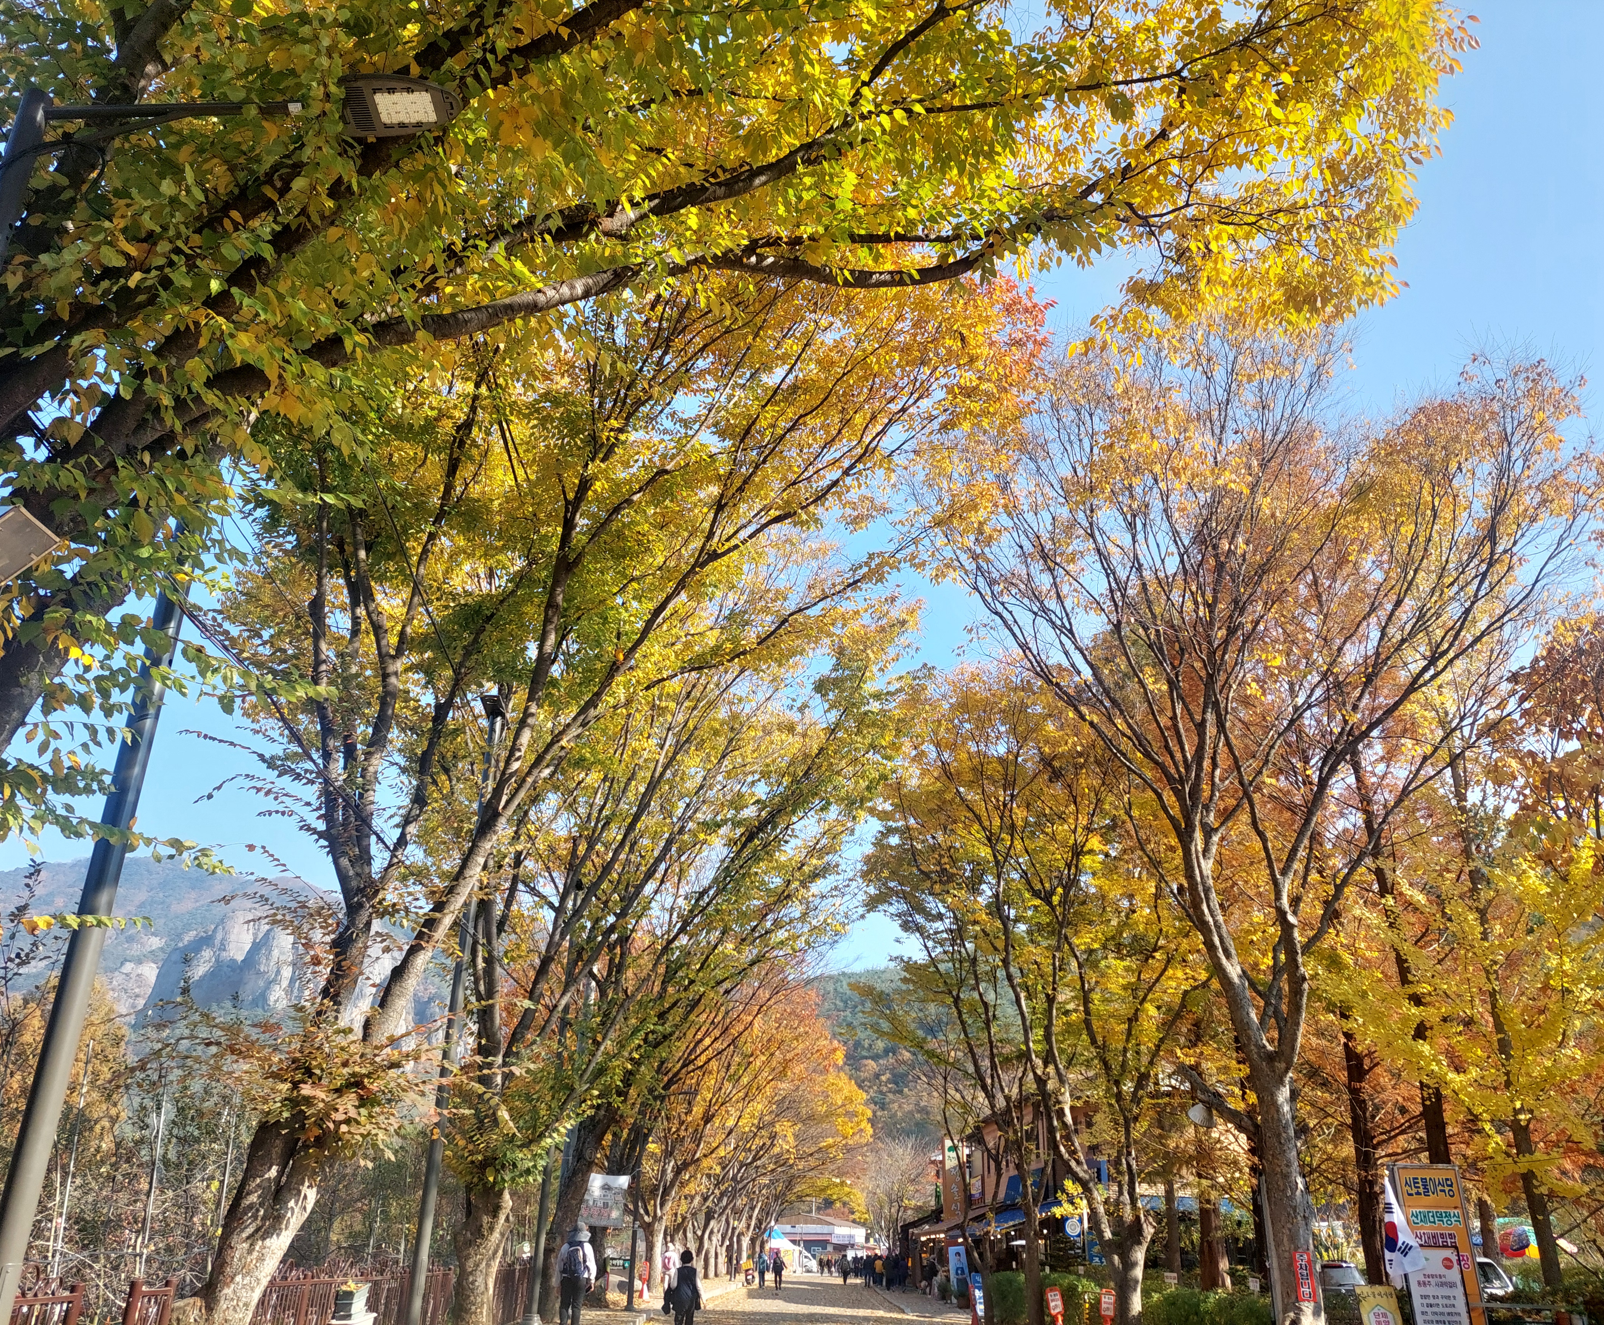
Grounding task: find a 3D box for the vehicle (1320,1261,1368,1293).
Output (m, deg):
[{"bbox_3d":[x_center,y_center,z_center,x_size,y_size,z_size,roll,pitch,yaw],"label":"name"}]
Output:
[{"bbox_3d":[16.133,19.066,38.496,1.850,1.680,4.600,-5,-25,16],"label":"vehicle"}]

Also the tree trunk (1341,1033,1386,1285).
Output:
[{"bbox_3d":[13.204,11.760,29.989,0.490,5.600,0.490,0,-24,5],"label":"tree trunk"}]

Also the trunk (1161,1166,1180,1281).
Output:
[{"bbox_3d":[8.754,13.416,30.286,0.320,2.600,0.320,0,-24,5],"label":"trunk"}]

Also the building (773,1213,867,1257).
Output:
[{"bbox_3d":[2.010,65.015,142.966,9.000,5.900,11.000,-2,-24,8],"label":"building"}]

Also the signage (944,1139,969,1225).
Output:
[{"bbox_3d":[6.267,21.190,51.958,0.980,3.200,0.250,1,-24,2],"label":"signage"}]

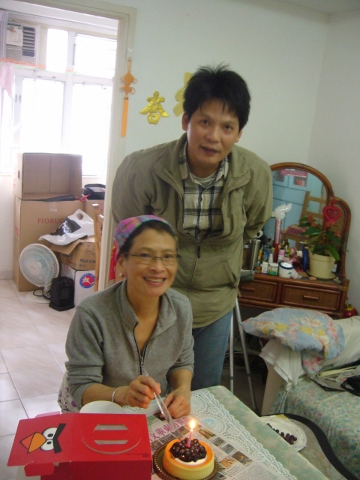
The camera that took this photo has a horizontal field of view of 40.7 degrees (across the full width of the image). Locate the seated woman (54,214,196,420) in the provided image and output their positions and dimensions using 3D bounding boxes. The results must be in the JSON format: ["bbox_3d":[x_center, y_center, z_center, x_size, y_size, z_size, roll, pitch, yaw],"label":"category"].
[{"bbox_3d":[-0.145,0.522,1.470,0.460,1.240,0.660,2,13,-18],"label":"seated woman"}]

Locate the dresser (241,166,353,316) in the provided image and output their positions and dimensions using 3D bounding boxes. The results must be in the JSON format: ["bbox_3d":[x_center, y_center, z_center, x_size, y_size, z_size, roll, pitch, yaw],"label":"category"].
[{"bbox_3d":[0.597,0.236,2.860,0.710,1.370,0.430,8,12,11],"label":"dresser"}]

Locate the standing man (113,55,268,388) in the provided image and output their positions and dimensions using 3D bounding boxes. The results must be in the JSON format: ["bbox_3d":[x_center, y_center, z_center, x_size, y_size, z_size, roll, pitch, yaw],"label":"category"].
[{"bbox_3d":[0.030,0.265,1.720,0.550,1.670,0.460,5,12,-5],"label":"standing man"}]

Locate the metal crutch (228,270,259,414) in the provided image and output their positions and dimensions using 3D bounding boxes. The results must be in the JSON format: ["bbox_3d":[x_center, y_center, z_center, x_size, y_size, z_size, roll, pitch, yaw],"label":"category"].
[{"bbox_3d":[0.345,0.539,2.577,0.190,0.880,0.170,4,16,12],"label":"metal crutch"}]

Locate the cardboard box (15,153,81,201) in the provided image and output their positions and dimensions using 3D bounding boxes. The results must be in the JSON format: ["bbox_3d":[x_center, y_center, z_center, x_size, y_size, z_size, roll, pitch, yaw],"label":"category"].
[{"bbox_3d":[-1.157,-0.568,4.258,0.500,0.390,0.350,-1,14,-29],"label":"cardboard box"}]

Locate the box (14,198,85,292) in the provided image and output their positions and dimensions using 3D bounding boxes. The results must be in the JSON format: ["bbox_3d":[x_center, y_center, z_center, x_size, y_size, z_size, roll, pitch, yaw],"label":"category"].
[{"bbox_3d":[-1.180,0.017,4.369,0.540,0.800,0.310,-1,14,-29],"label":"box"}]

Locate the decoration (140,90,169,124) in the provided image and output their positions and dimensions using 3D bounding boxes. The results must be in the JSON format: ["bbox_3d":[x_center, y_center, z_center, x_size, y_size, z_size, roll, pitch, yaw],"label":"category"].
[{"bbox_3d":[-0.139,-0.746,2.732,0.172,0.188,0.020,-1,14,-29],"label":"decoration"}]

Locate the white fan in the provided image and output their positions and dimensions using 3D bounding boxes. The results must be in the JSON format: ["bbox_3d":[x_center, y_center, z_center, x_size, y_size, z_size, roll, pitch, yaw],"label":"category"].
[{"bbox_3d":[-1.146,0.258,4.030,0.370,0.480,0.280,10,13,18],"label":"white fan"}]

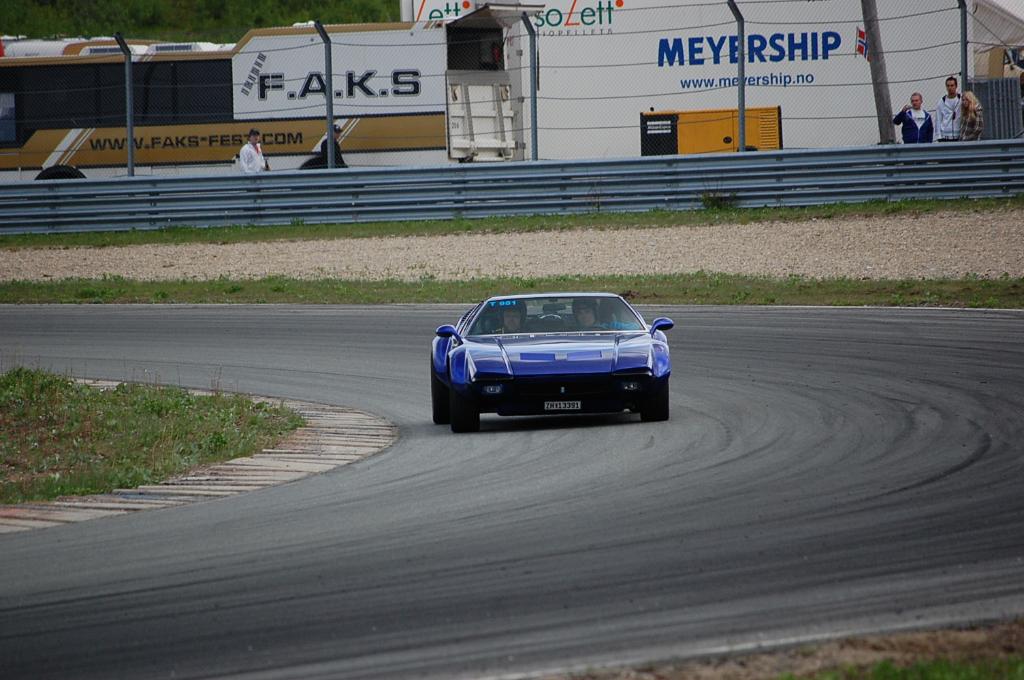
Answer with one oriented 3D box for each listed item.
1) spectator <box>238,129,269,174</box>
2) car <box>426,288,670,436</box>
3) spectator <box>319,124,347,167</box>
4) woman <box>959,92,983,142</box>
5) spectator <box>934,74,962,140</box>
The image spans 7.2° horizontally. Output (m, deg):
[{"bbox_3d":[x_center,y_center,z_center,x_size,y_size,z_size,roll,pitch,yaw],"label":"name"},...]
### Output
[{"bbox_3d":[-4.566,-2.882,144.018,0.540,1.760,0.400,-3,1,-30],"label":"spectator"},{"bbox_3d":[0.357,0.149,66.000,1.940,1.070,4.270,-2,1,-1],"label":"car"},{"bbox_3d":[-3.143,-2.954,144.018,0.380,1.760,0.520,-1,2,37],"label":"spectator"},{"bbox_3d":[7.254,-3.079,127.018,0.500,1.670,0.350,-1,1,27],"label":"woman"},{"bbox_3d":[6.865,-3.204,127.020,0.540,1.860,0.350,-2,1,-9],"label":"spectator"}]

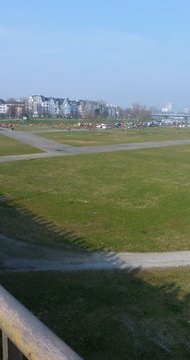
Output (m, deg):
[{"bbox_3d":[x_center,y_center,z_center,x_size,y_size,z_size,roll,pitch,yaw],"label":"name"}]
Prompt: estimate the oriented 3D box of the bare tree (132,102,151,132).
[{"bbox_3d":[27.783,-37.522,199.904,11.907,17.616,11.550,4,11,7],"label":"bare tree"}]

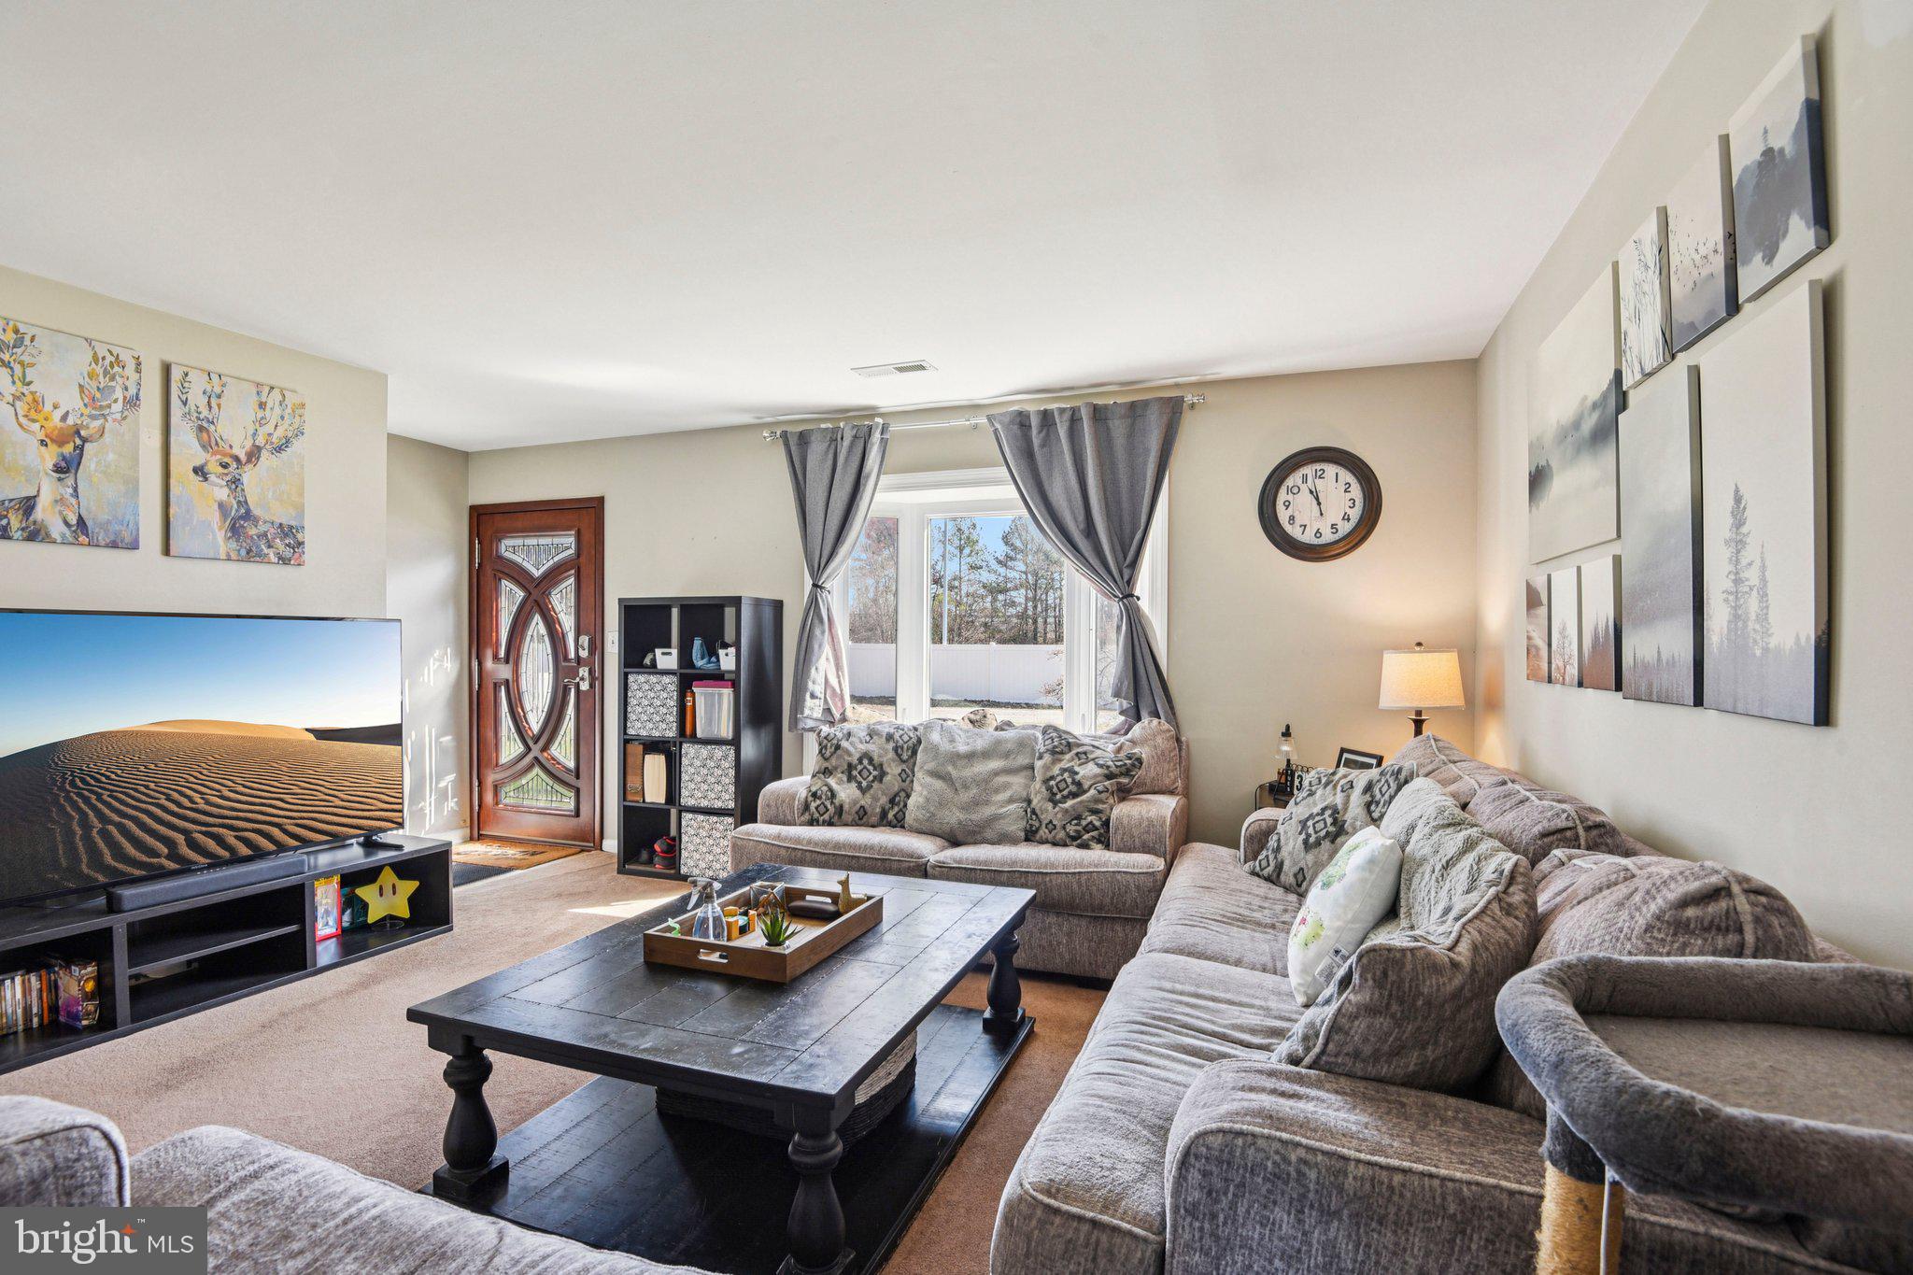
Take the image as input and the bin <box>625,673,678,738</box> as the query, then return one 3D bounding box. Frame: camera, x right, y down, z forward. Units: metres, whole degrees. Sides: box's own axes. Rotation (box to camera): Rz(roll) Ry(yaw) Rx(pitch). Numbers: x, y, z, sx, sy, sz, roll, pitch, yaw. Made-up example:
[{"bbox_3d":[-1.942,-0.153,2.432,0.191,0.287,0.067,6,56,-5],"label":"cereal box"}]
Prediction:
[{"bbox_3d":[-1.540,0.359,4.622,0.325,0.325,0.340,1,0,21],"label":"bin"}]

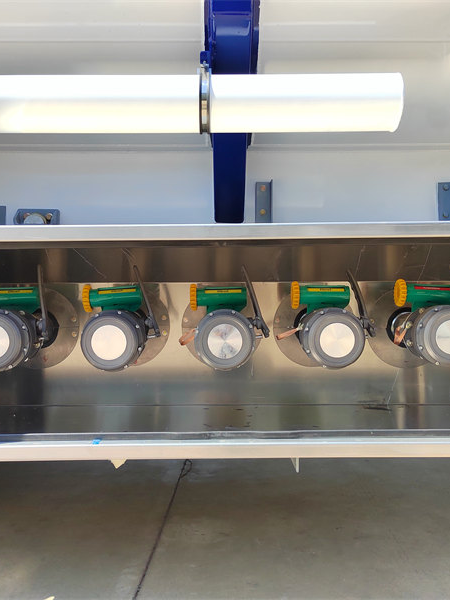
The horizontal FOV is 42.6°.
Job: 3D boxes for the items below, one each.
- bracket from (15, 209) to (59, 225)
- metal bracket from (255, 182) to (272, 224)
[{"bbox_3d":[-0.488,-0.193,1.499,0.109,0.082,0.046,0,1,0],"label":"bracket"},{"bbox_3d":[0.102,-0.241,1.500,0.043,0.141,0.042,0,1,0],"label":"metal bracket"}]

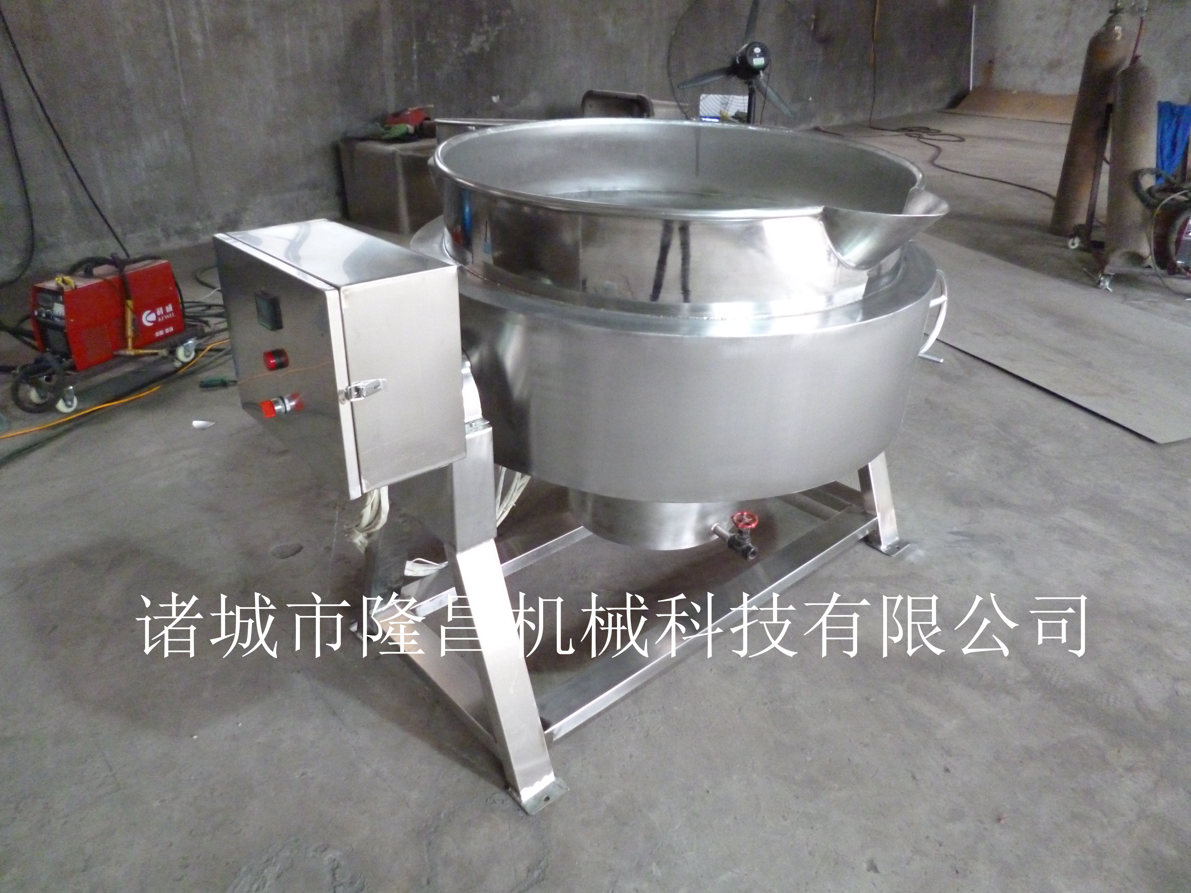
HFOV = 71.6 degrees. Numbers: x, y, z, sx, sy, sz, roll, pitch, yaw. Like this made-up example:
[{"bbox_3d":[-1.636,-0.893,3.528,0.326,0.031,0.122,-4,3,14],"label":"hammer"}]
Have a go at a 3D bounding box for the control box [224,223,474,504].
[{"bbox_3d":[-0.414,-0.165,1.345,0.203,0.320,0.401,-23,39,-36],"label":"control box"}]

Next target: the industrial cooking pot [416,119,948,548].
[{"bbox_3d":[0.171,-0.243,1.928,1.130,0.845,1.160,1,30,-1],"label":"industrial cooking pot"}]

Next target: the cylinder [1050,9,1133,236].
[{"bbox_3d":[3.098,-2.003,5.174,0.220,1.290,0.220,13,32,27],"label":"cylinder"}]

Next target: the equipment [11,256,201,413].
[{"bbox_3d":[-1.894,-0.467,3.189,0.275,0.430,0.600,18,34,25],"label":"equipment"}]

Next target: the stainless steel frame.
[{"bbox_3d":[0.167,0.024,1.988,1.380,0.742,0.697,-21,35,-38],"label":"stainless steel frame"}]

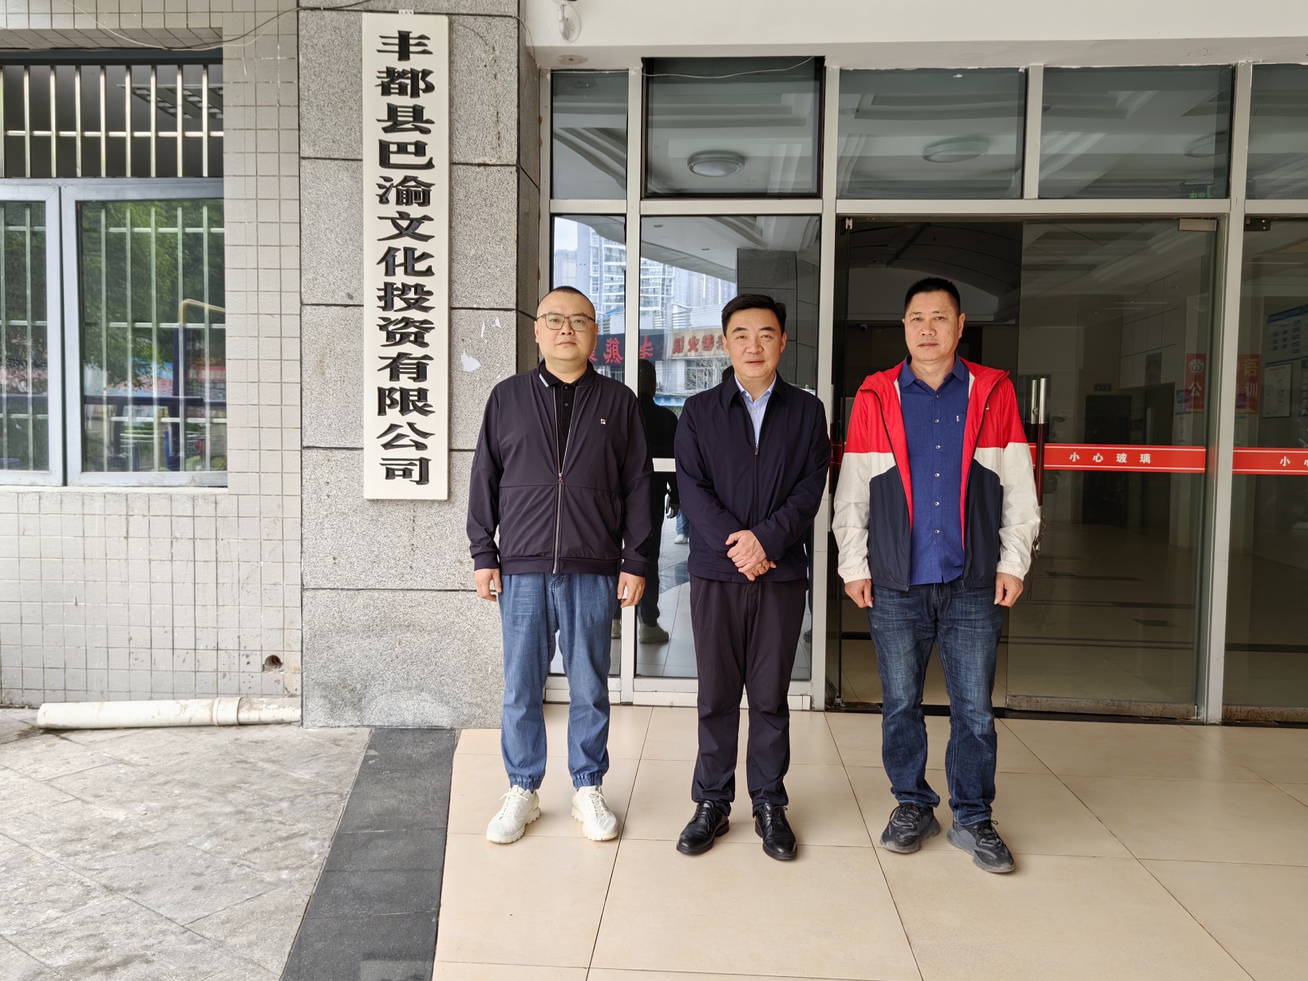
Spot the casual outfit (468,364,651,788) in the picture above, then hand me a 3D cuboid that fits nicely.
[{"bbox_3d":[-0.309,0.288,3.329,0.590,1.379,0.300,1,3,-3],"label":"casual outfit"}]

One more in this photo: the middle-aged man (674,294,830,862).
[{"bbox_3d":[0.306,0.248,3.246,0.487,1.725,0.350,1,3,3],"label":"middle-aged man"}]

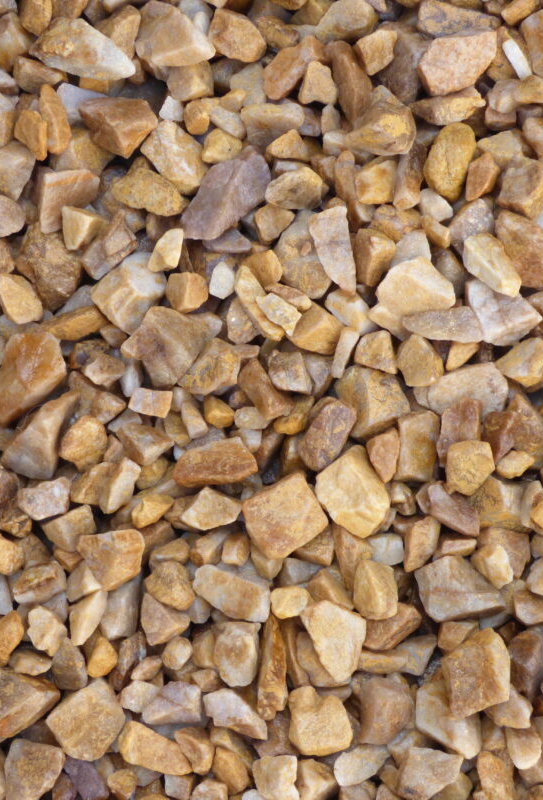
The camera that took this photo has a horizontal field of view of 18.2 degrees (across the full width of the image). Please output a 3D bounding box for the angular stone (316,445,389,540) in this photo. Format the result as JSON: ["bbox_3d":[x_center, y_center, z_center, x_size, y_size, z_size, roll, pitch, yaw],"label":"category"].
[{"bbox_3d":[0.035,0.038,0.693,0.027,0.021,0.034,-31,81,-5],"label":"angular stone"}]

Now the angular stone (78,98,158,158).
[{"bbox_3d":[-0.066,-0.120,0.721,0.033,0.021,0.026,31,81,5],"label":"angular stone"}]

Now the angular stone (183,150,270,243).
[{"bbox_3d":[-0.018,-0.074,0.613,0.020,0.013,0.042,41,83,6],"label":"angular stone"}]

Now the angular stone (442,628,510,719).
[{"bbox_3d":[0.087,0.115,0.715,0.033,0.021,0.030,-18,74,-5],"label":"angular stone"}]

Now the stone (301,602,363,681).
[{"bbox_3d":[0.030,0.101,0.719,0.022,0.017,0.033,-25,75,-7],"label":"stone"}]

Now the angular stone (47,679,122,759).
[{"bbox_3d":[-0.076,0.136,0.709,0.029,0.021,0.027,-30,75,-9],"label":"angular stone"}]

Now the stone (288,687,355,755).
[{"bbox_3d":[0.018,0.129,0.677,0.023,0.019,0.027,-26,81,-4],"label":"stone"}]

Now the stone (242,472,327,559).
[{"bbox_3d":[0.006,0.048,0.692,0.031,0.021,0.027,-30,81,-5],"label":"stone"}]

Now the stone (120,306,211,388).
[{"bbox_3d":[-0.038,-0.021,0.604,0.024,0.018,0.032,33,82,5],"label":"stone"}]

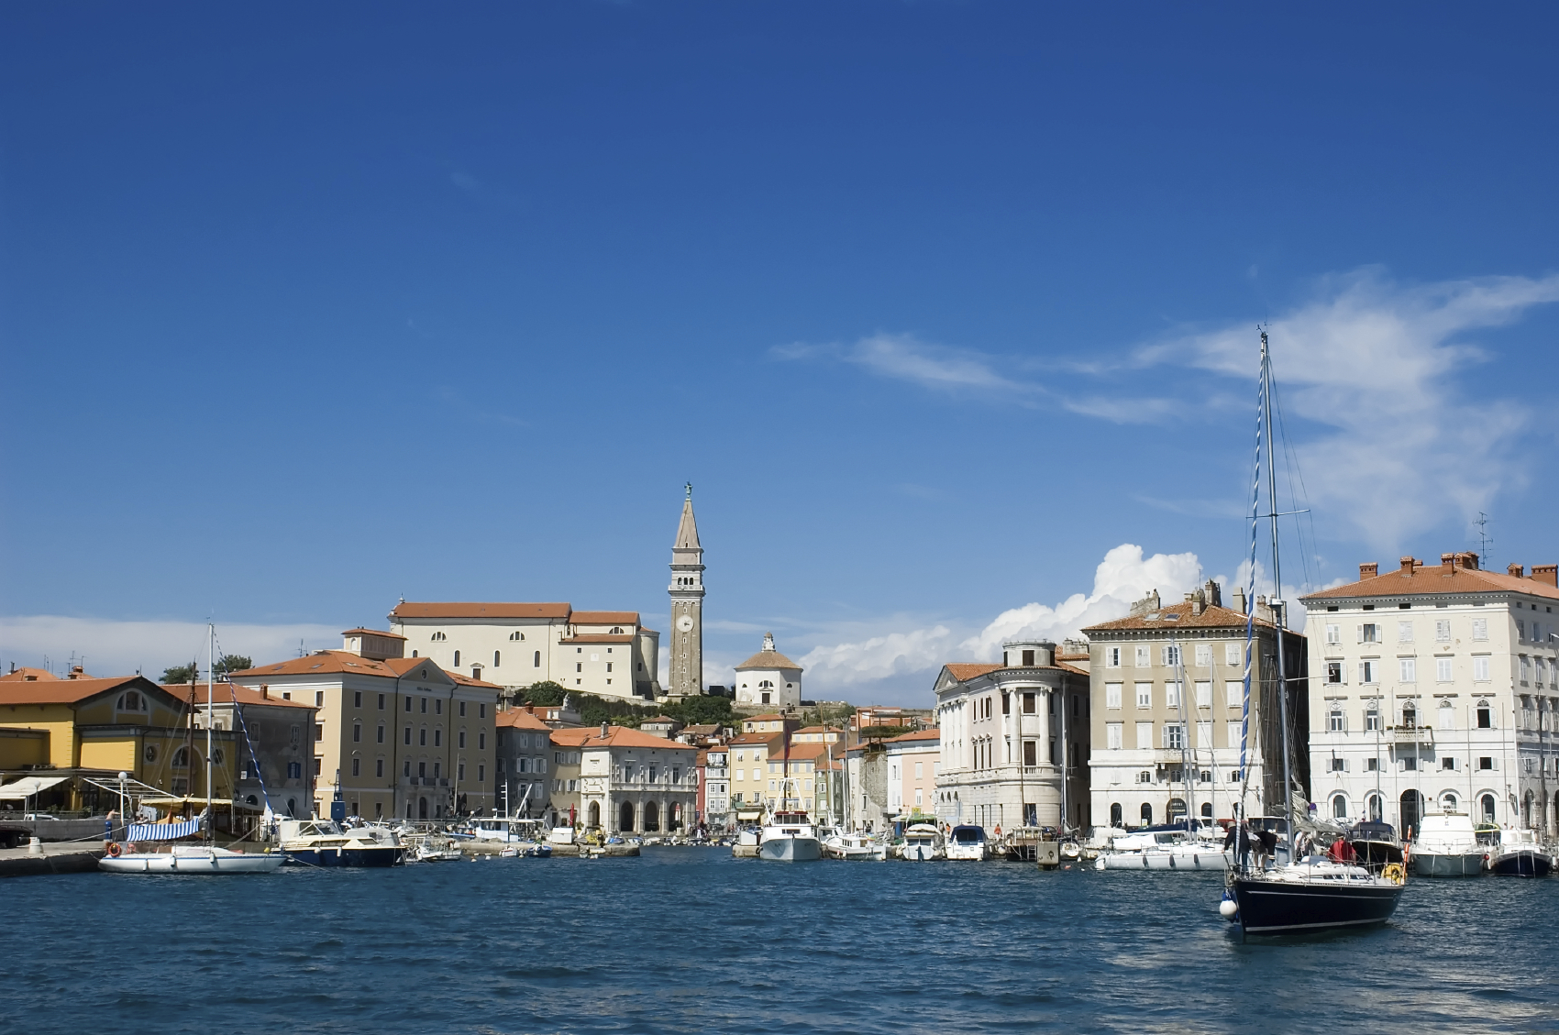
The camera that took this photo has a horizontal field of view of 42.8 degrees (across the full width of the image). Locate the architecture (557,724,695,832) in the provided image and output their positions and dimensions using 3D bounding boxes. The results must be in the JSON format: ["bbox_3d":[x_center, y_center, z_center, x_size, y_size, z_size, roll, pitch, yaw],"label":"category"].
[{"bbox_3d":[-21.132,36.725,279.606,10.500,15.200,17.000,-7,-11,41],"label":"architecture"}]

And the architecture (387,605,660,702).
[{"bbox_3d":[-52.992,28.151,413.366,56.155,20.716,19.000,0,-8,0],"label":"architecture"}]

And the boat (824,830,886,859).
[{"bbox_3d":[6.107,26.535,160.926,5.200,2.306,2.100,4,-9,-23],"label":"boat"}]

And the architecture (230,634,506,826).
[{"bbox_3d":[-43.069,22.942,210.695,15.000,21.556,28.500,-4,-9,26],"label":"architecture"}]

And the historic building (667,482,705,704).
[{"bbox_3d":[-19.196,15.867,413.188,7.200,46.787,7.200,0,-9,-1],"label":"historic building"}]

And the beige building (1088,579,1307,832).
[{"bbox_3d":[39.101,18.985,191.299,16.000,24.000,14.500,-3,-9,20],"label":"beige building"}]

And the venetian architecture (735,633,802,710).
[{"bbox_3d":[-2.298,32.330,423.162,14.400,15.600,14.400,-1,-9,7],"label":"venetian architecture"}]

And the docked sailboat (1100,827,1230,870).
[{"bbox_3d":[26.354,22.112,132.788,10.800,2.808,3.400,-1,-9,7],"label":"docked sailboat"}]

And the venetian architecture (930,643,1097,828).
[{"bbox_3d":[24.899,21.956,193.074,12.500,18.533,32.000,1,-9,-7],"label":"venetian architecture"}]

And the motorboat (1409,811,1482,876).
[{"bbox_3d":[40.218,19.453,119.508,4.000,3.900,11.000,-3,-9,19],"label":"motorboat"}]

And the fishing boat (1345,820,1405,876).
[{"bbox_3d":[37.496,20.632,124.536,3.300,3.334,9.500,-4,-9,25],"label":"fishing boat"}]

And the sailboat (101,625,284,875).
[{"bbox_3d":[-33.533,13.427,115.123,10.400,14.000,3.100,-1,-9,6],"label":"sailboat"}]

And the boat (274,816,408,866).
[{"bbox_3d":[-28.337,20.946,128.665,8.200,3.200,2.900,0,-9,5],"label":"boat"}]

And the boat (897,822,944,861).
[{"bbox_3d":[11.943,26.582,163.479,2.800,2.988,6.800,-2,-9,11],"label":"boat"}]

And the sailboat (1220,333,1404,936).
[{"bbox_3d":[15.893,3.434,61.718,3.800,18.200,12.000,-5,-10,32],"label":"sailboat"}]

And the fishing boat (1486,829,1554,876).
[{"bbox_3d":[43.665,19.645,117.343,3.100,2.900,8.400,-3,-9,18],"label":"fishing boat"}]

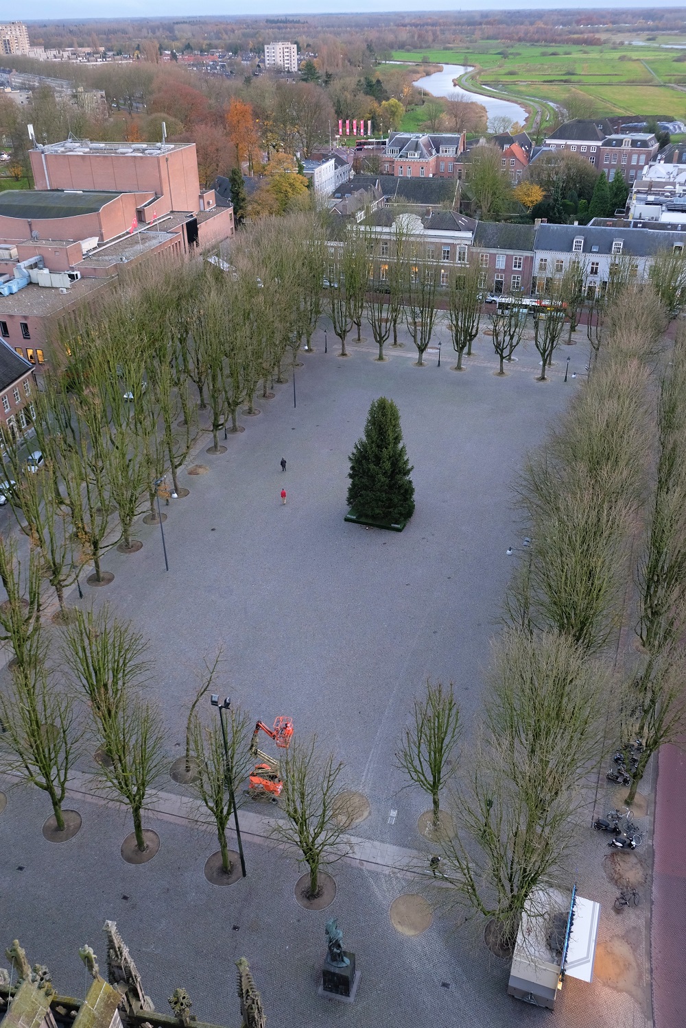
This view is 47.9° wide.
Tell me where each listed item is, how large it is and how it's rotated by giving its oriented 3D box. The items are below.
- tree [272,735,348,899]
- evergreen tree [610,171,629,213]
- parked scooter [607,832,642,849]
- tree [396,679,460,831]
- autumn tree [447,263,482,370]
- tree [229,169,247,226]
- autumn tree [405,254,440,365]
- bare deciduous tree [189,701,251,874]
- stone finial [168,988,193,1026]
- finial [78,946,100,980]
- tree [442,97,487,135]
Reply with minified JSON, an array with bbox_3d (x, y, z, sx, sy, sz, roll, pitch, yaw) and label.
[{"bbox_3d":[-1.744,17.157,41.848,4.200,12.600,4.200,-1,33,0],"label":"tree"},{"bbox_3d":[68.428,-79.029,190.840,5.000,11.400,5.000,-1,33,1],"label":"evergreen tree"},{"bbox_3d":[17.117,20.197,47.193,1.700,1.120,0.700,5,34,9],"label":"parked scooter"},{"bbox_3d":[5.479,15.281,47.220,3.900,12.500,3.900,8,34,13],"label":"tree"},{"bbox_3d":[17.321,-27.787,110.661,4.900,14.600,4.900,8,34,13],"label":"autumn tree"},{"bbox_3d":[-25.398,-75.661,183.716,4.500,15.800,4.500,8,34,13],"label":"tree"},{"bbox_3d":[11.511,-28.968,111.981,4.800,15.300,4.800,8,34,13],"label":"autumn tree"},{"bbox_3d":[-6.842,16.645,44.559,4.200,13.500,4.200,8,34,13],"label":"bare deciduous tree"},{"bbox_3d":[-5.215,16.164,25.066,0.780,1.700,0.780,4,33,8],"label":"stone finial"},{"bbox_3d":[-5.927,10.612,18.241,0.400,1.350,0.450,6,34,11],"label":"finial"},{"bbox_3d":[52.003,-170.248,330.109,18.000,14.000,16.000,-1,33,0],"label":"tree"}]

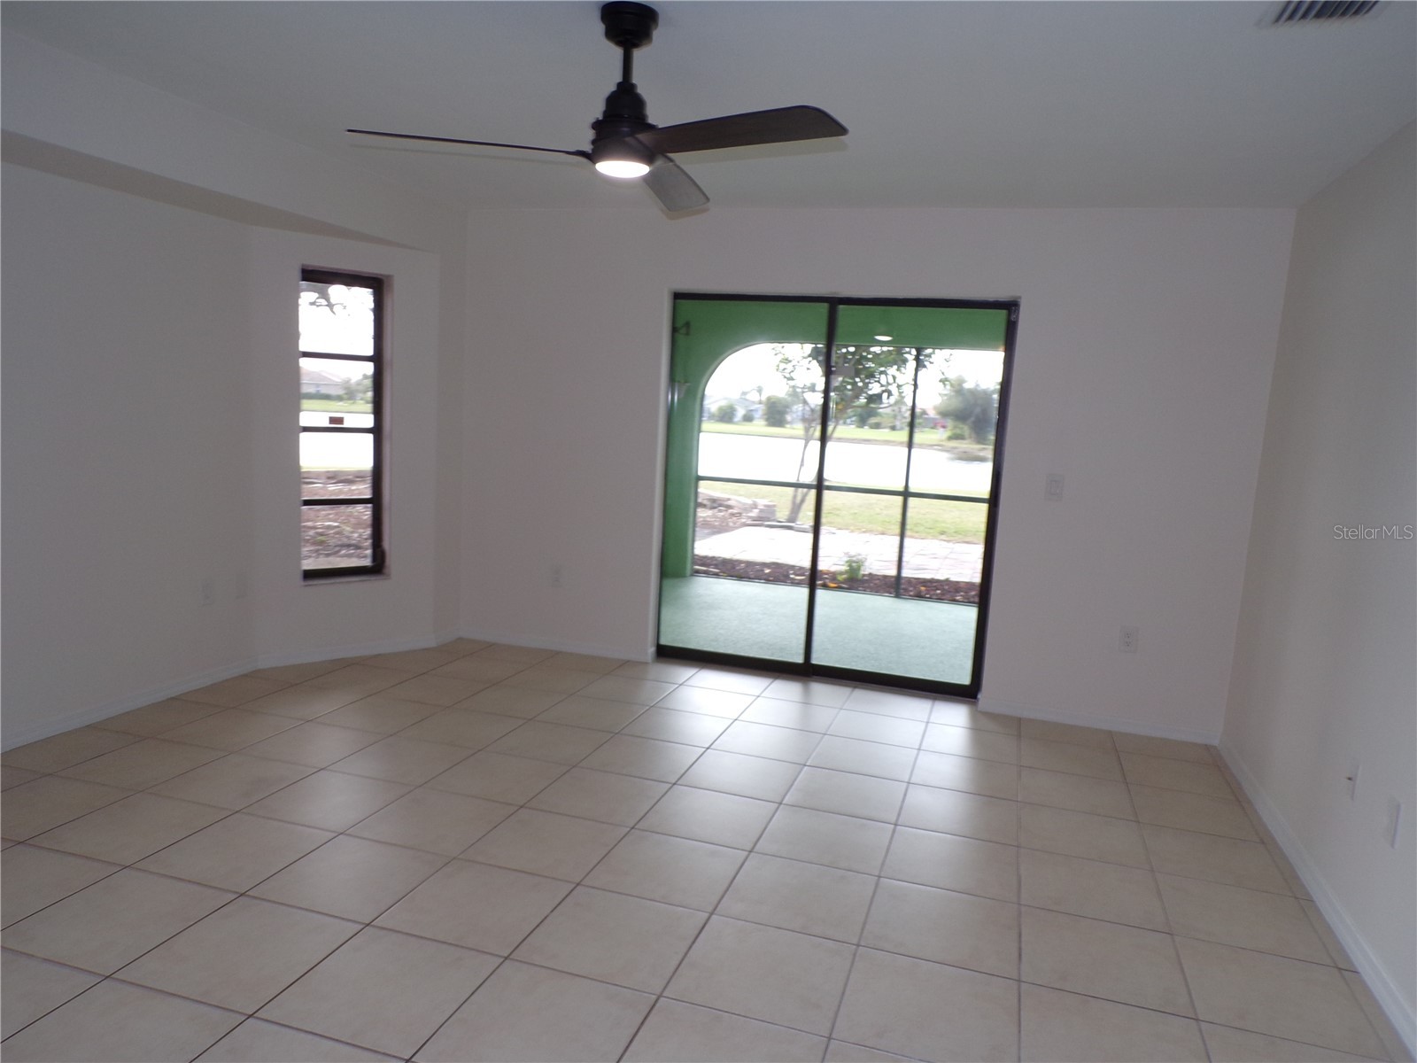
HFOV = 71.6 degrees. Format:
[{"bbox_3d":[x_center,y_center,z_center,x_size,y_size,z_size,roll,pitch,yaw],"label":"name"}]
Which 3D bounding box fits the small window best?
[{"bbox_3d":[-1.954,-0.545,5.194,0.465,1.600,0.080,-4,10,-42],"label":"small window"}]

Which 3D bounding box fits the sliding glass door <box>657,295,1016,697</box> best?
[{"bbox_3d":[0.615,-0.209,5.207,1.768,2.014,0.100,6,8,17],"label":"sliding glass door"}]

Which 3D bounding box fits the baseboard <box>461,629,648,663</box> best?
[{"bbox_3d":[-0.893,0.647,5.633,1.210,0.066,0.015,6,8,17],"label":"baseboard"}]

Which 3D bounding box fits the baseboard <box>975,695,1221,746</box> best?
[{"bbox_3d":[1.879,0.916,4.765,1.096,0.070,0.015,6,8,17],"label":"baseboard"}]

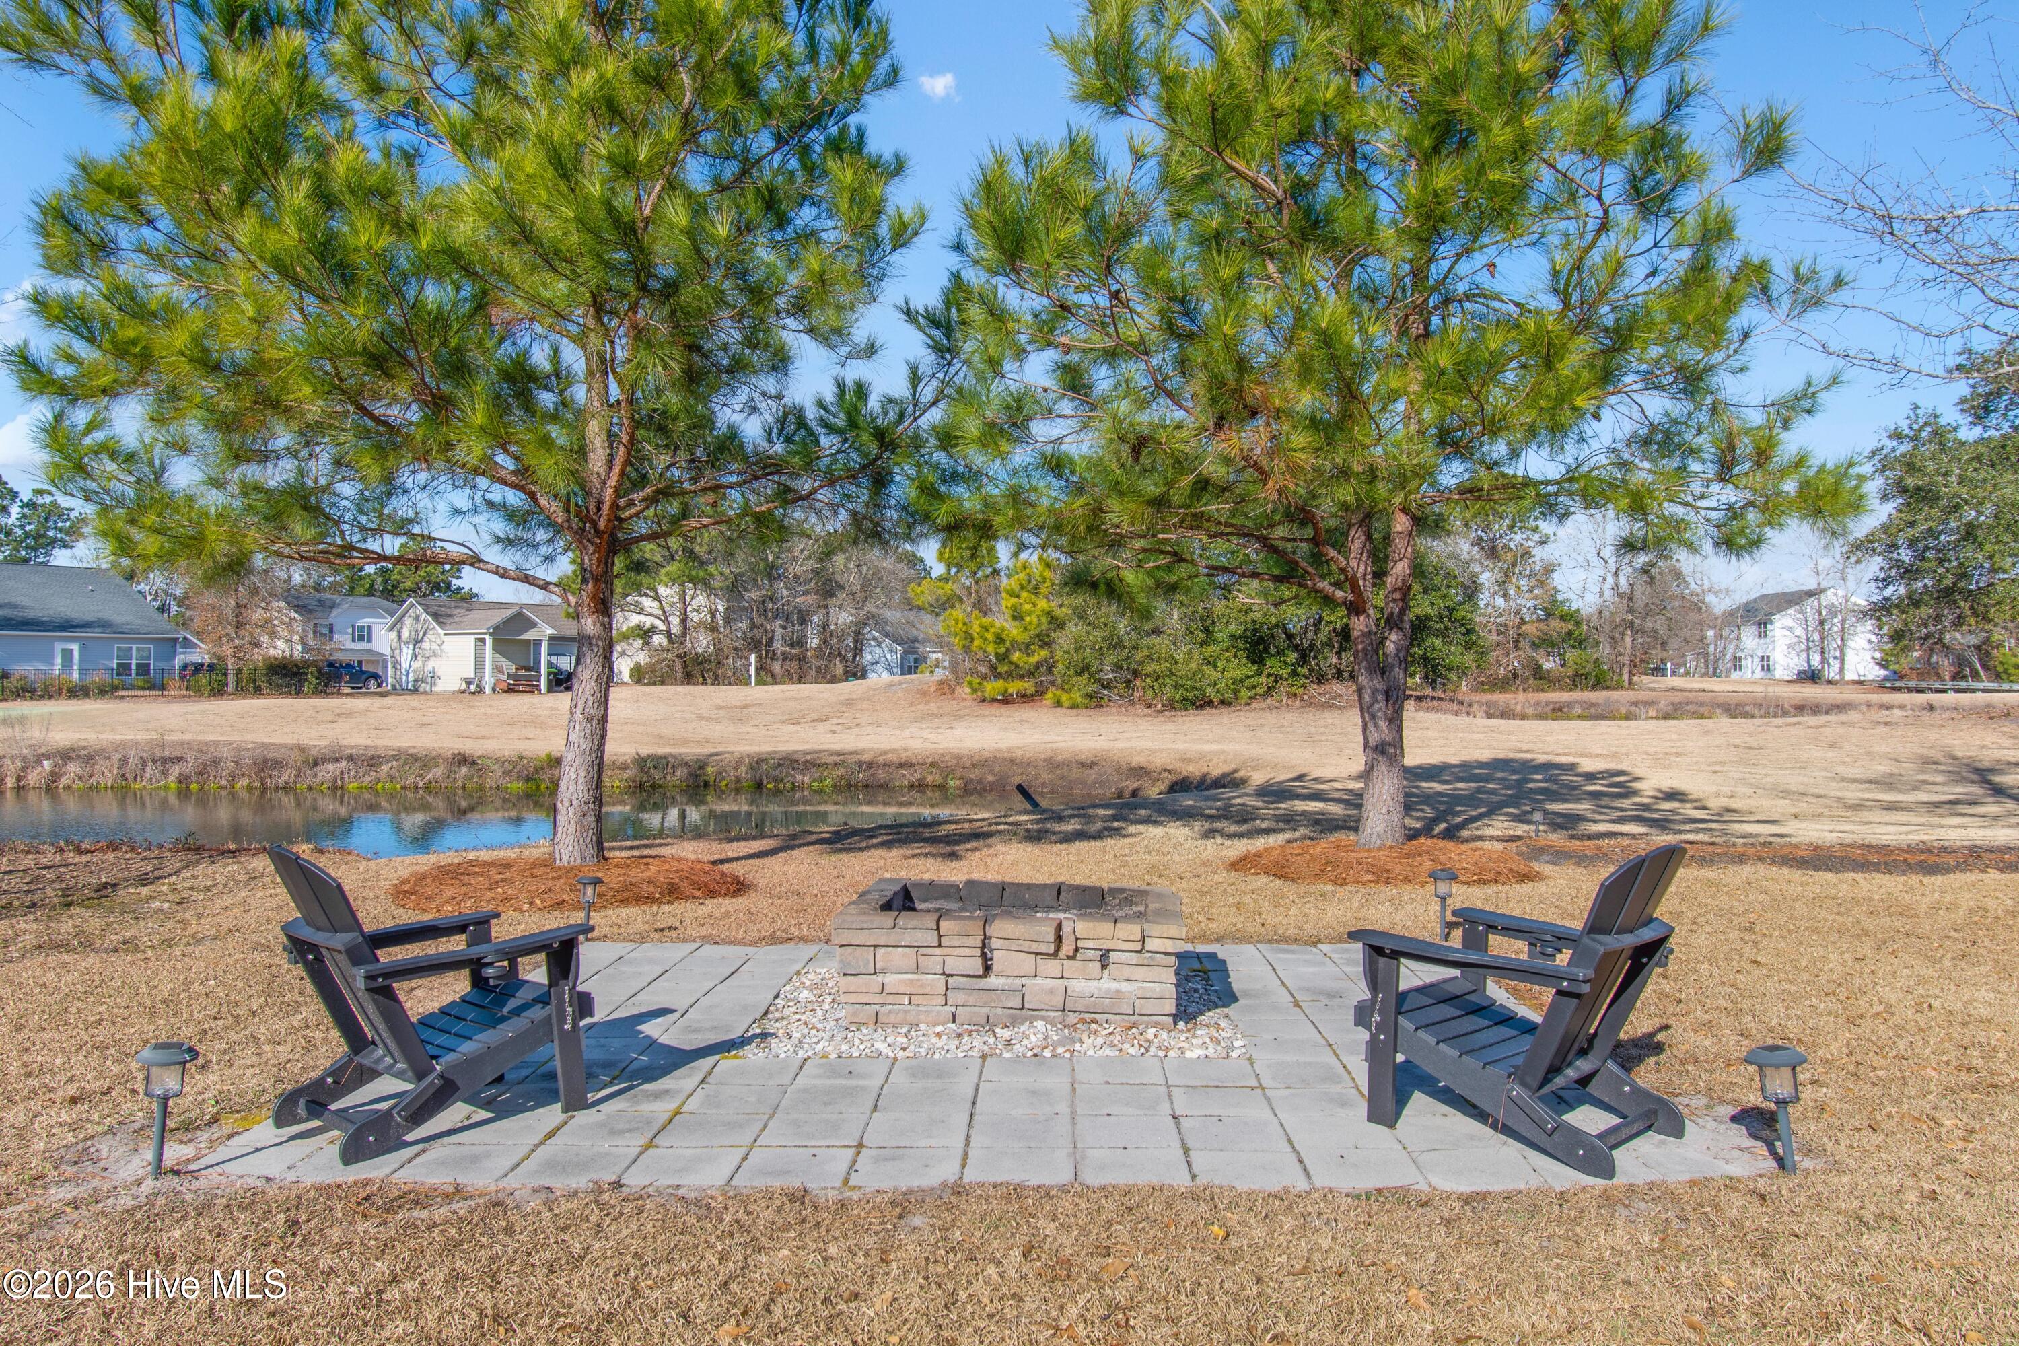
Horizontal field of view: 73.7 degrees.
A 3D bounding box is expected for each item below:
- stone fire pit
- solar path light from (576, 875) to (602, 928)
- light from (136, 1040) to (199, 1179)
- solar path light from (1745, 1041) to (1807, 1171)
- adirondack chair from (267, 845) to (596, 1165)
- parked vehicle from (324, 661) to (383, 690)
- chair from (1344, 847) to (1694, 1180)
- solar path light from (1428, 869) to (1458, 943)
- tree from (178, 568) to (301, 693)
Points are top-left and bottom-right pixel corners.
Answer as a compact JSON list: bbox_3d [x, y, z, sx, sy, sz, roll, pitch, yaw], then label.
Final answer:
[{"bbox_3d":[0.030,1.195,5.830,1.390,0.455,0.970,0,0,3],"label":"stone fire pit"},{"bbox_3d":[-2.352,1.314,7.513,0.160,0.368,0.160,3,0,0],"label":"solar path light"},{"bbox_3d":[-2.393,1.234,3.804,0.172,0.387,0.172,2,0,0],"label":"light"},{"bbox_3d":[2.164,1.219,3.761,0.174,0.364,0.174,-6,0,0],"label":"solar path light"},{"bbox_3d":[-1.867,0.981,4.309,0.700,0.890,0.870,-1,0,43],"label":"adirondack chair"},{"bbox_3d":[-38.351,0.163,77.000,4.600,1.650,1.850,0,0,-28],"label":"parked vehicle"},{"bbox_3d":[1.592,0.959,4.130,0.700,0.890,0.870,0,0,-45],"label":"chair"},{"bbox_3d":[2.350,1.258,7.290,0.166,0.404,0.166,1,0,0],"label":"solar path light"},{"bbox_3d":[-37.861,-2.144,66.000,5.800,6.250,5.600,0,0,0],"label":"tree"}]

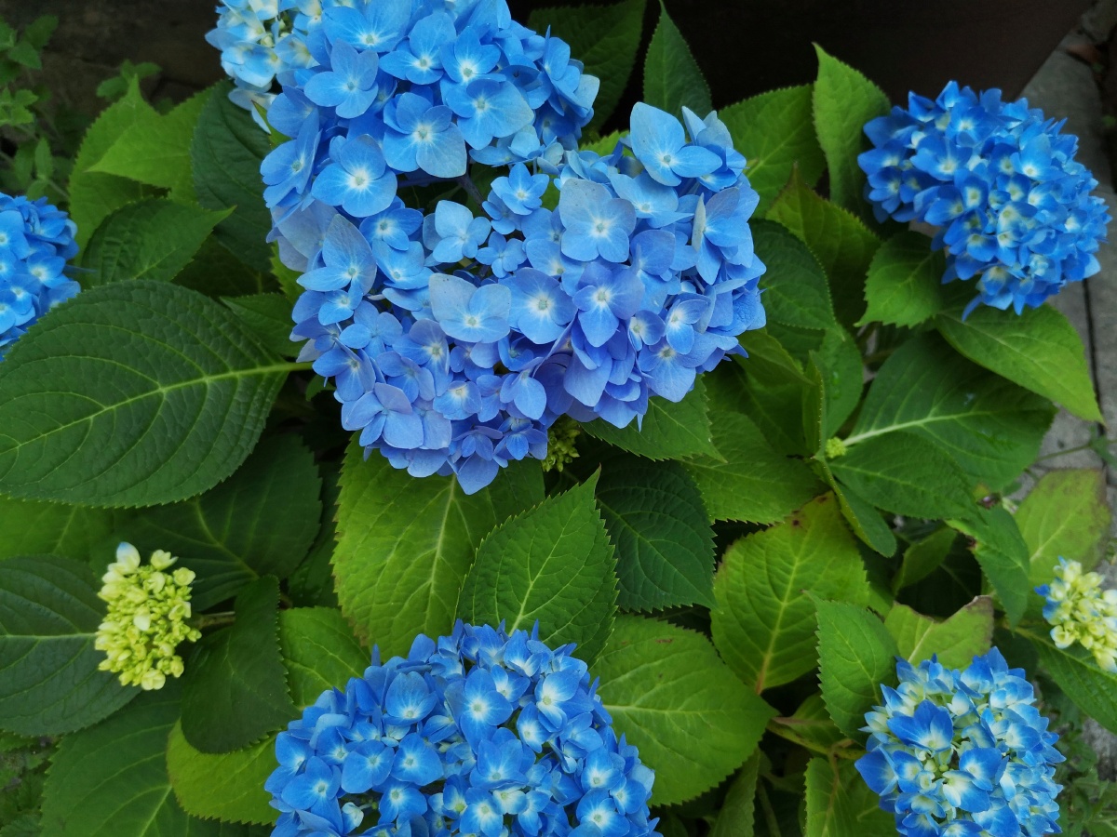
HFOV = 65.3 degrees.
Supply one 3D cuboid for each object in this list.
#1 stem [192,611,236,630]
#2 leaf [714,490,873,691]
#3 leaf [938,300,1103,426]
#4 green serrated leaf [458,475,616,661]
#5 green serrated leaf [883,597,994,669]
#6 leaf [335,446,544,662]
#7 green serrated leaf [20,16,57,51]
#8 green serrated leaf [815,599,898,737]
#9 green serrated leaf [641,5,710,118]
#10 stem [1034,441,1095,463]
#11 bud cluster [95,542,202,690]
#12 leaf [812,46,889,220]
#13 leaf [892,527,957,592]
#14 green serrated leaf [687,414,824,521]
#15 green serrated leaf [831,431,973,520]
[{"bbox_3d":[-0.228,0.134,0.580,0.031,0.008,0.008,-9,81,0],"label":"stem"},{"bbox_3d":[0.155,0.117,0.580,0.102,0.028,0.145,22,69,12],"label":"leaf"},{"bbox_3d":[0.328,-0.041,0.620,0.077,0.028,0.131,-33,62,-29],"label":"leaf"},{"bbox_3d":[-0.004,0.079,0.455,0.075,0.025,0.114,25,80,5],"label":"green serrated leaf"},{"bbox_3d":[0.253,0.145,0.580,0.077,0.020,0.067,38,68,10],"label":"green serrated leaf"},{"bbox_3d":[-0.073,0.081,0.530,0.128,0.030,0.159,7,79,8],"label":"leaf"},{"bbox_3d":[-0.578,-0.430,0.970,0.028,0.010,0.054,19,60,5],"label":"green serrated leaf"},{"bbox_3d":[0.180,0.151,0.530,0.063,0.022,0.089,-32,63,16],"label":"green serrated leaf"},{"bbox_3d":[0.074,-0.213,0.541,0.048,0.025,0.122,0,66,-6],"label":"green serrated leaf"},{"bbox_3d":[0.500,0.033,0.860,0.065,0.004,0.004,-16,79,0],"label":"stem"},{"bbox_3d":[-0.202,0.097,0.430,0.048,0.045,0.068,-5,77,17],"label":"bud cluster"},{"bbox_3d":[0.184,-0.182,0.551,0.051,0.035,0.143,2,66,-12],"label":"leaf"},{"bbox_3d":[0.237,0.091,0.560,0.064,0.020,0.030,-39,80,-16],"label":"leaf"},{"bbox_3d":[0.106,0.030,0.500,0.102,0.022,0.067,12,72,1],"label":"green serrated leaf"},{"bbox_3d":[0.236,0.039,0.600,0.104,0.022,0.070,21,53,9],"label":"green serrated leaf"}]

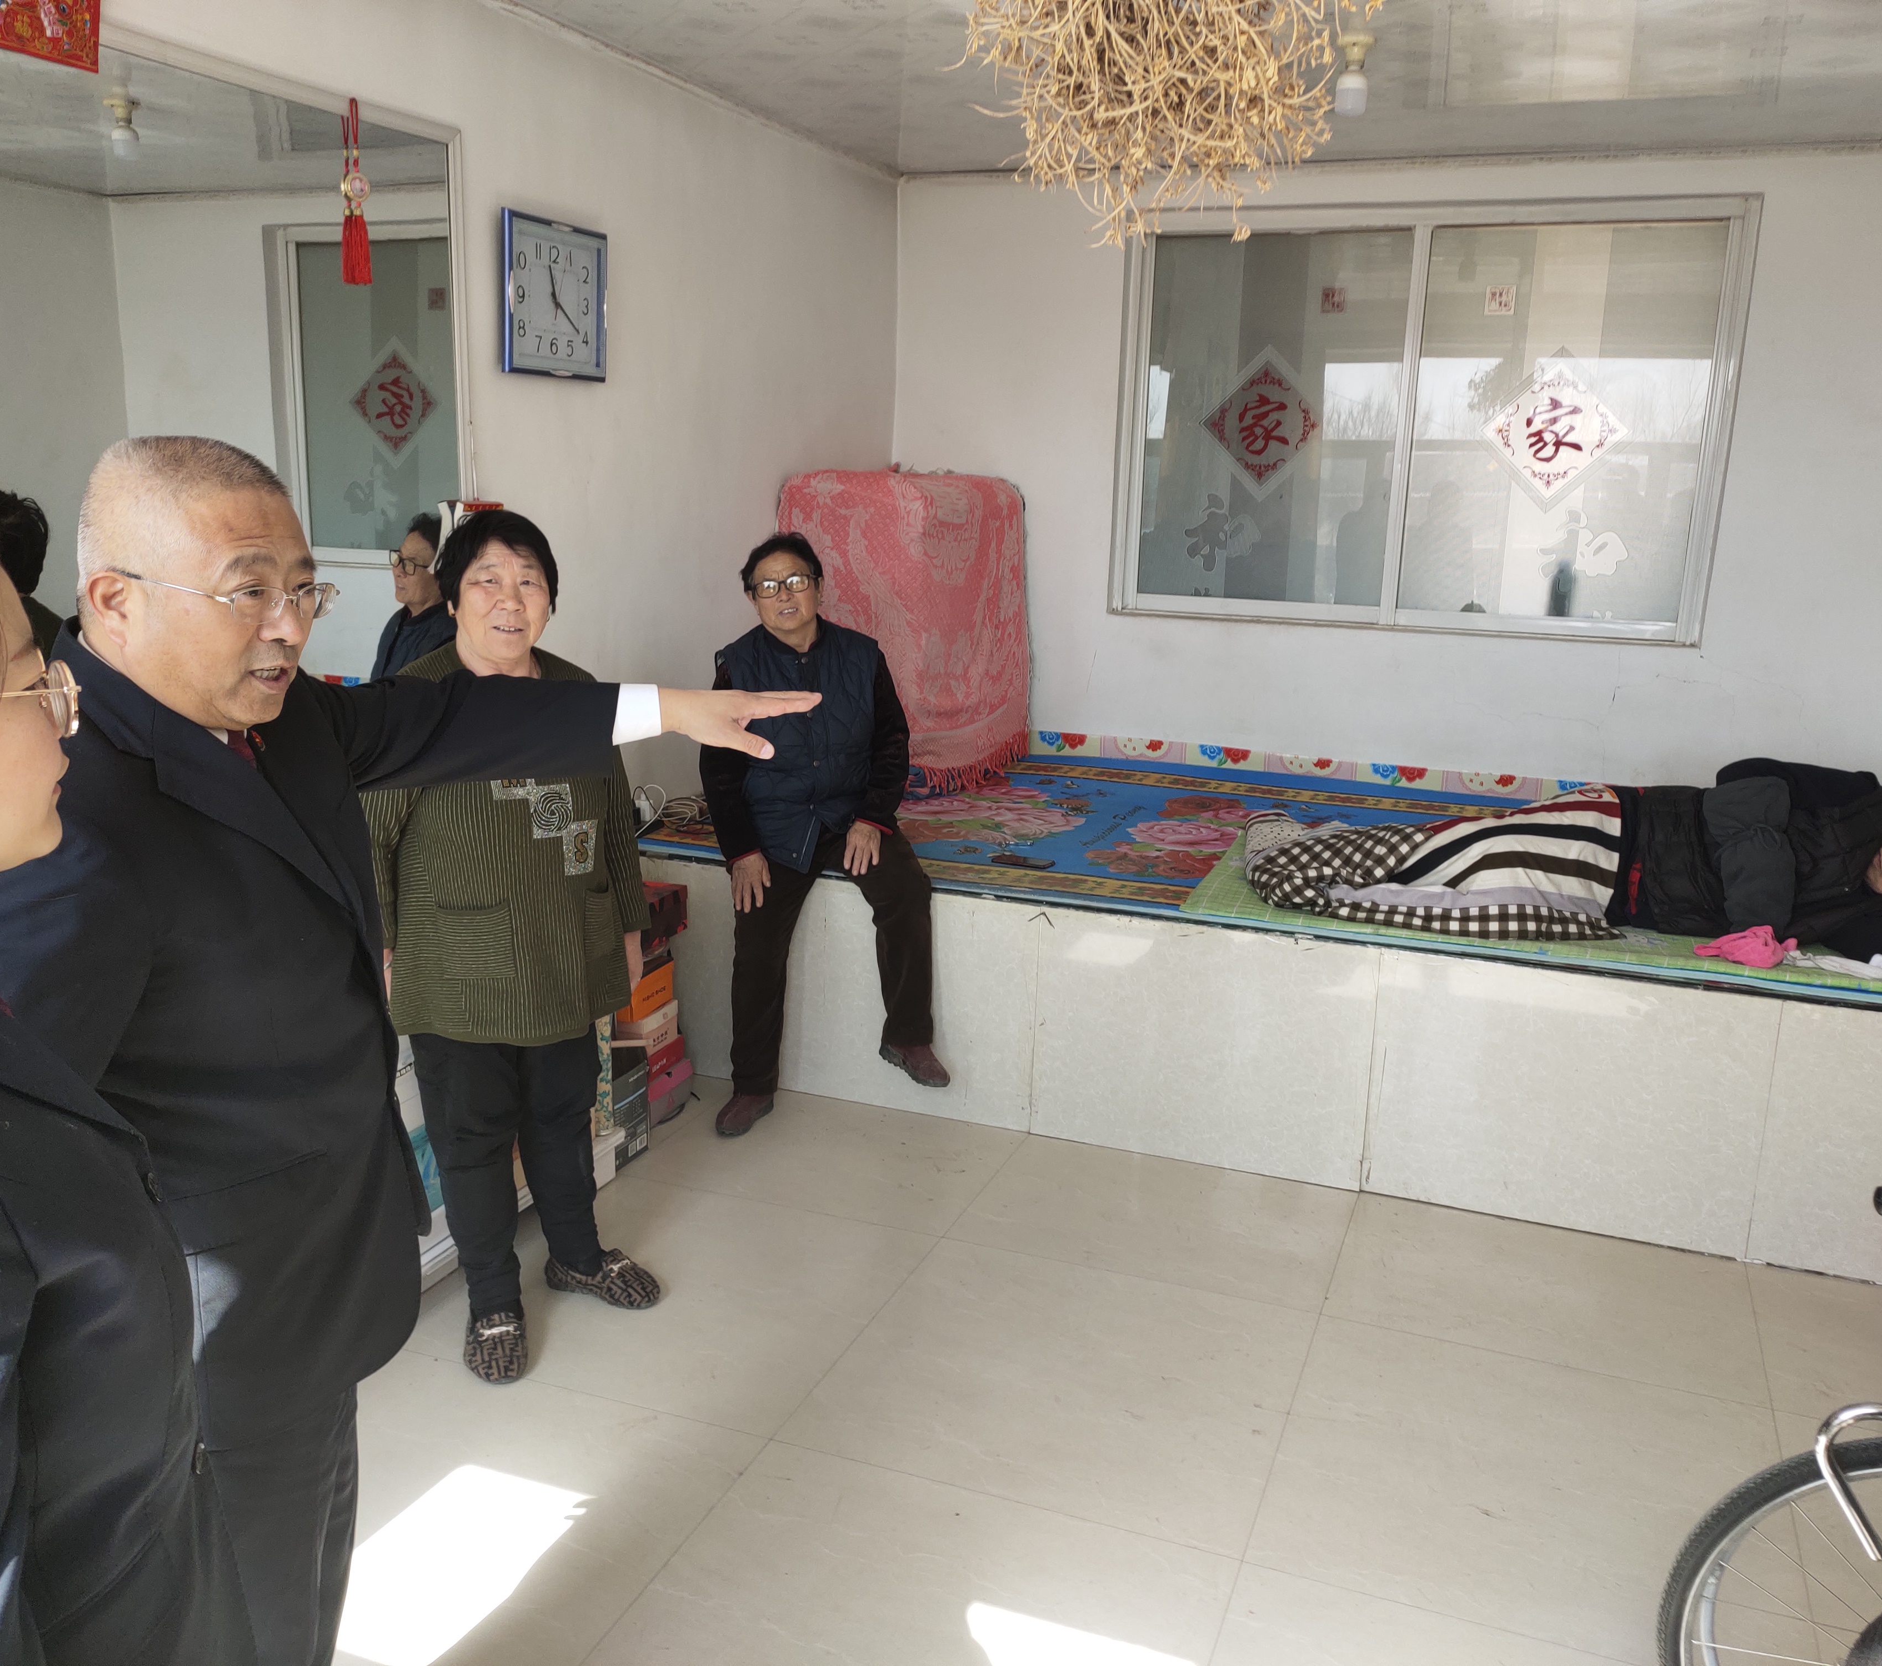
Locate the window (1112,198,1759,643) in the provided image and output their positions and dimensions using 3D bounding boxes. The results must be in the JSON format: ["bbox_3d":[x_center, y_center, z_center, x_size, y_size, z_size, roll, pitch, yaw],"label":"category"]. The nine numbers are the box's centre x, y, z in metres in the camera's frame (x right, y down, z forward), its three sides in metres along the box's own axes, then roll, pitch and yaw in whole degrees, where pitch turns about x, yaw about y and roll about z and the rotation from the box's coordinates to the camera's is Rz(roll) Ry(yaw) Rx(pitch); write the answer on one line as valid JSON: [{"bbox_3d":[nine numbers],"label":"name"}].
[{"bbox_3d":[1.519,-1.365,4.923,1.959,1.370,0.100,6,13,21],"label":"window"}]

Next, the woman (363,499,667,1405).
[{"bbox_3d":[-0.773,0.183,2.758,0.500,1.535,0.340,-6,14,-30],"label":"woman"}]

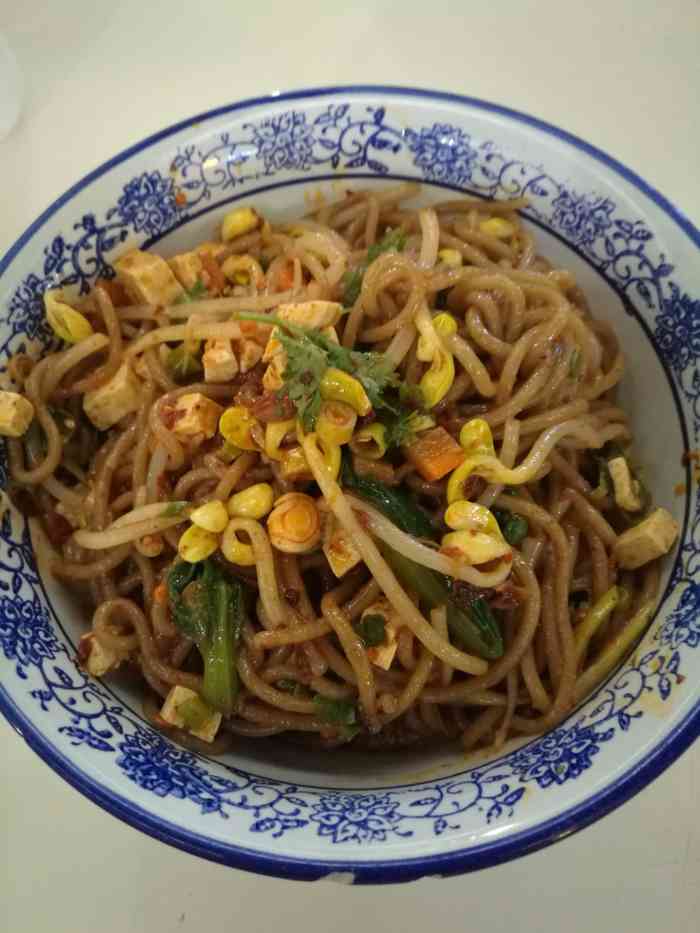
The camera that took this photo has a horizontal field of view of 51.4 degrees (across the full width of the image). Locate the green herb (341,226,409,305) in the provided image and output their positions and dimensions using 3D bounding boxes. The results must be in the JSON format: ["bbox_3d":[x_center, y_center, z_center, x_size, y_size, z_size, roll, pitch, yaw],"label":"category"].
[{"bbox_3d":[0.007,-0.061,0.224,0.011,0.008,0.025,31,71,13],"label":"green herb"}]

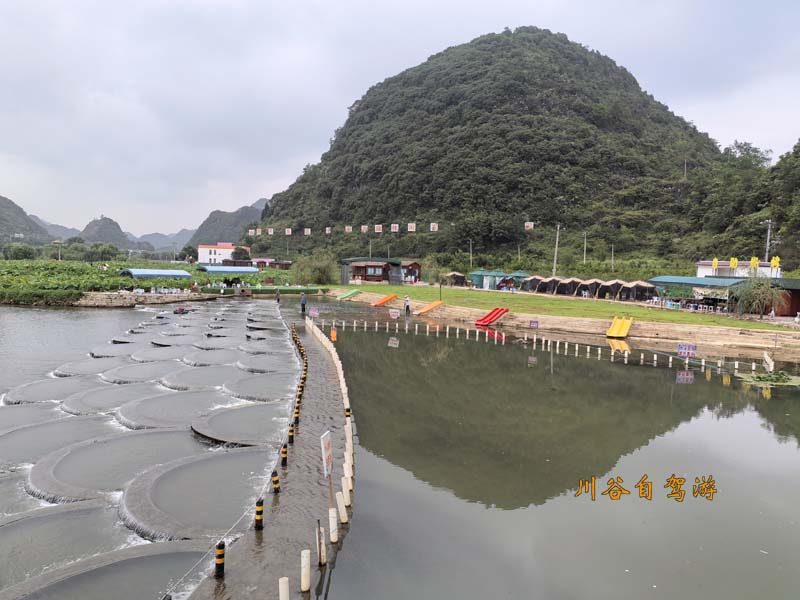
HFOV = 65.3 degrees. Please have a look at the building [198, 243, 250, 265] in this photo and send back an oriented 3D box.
[{"bbox_3d":[-62.847,-16.369,224.531,15.000,8.000,13.000,2,4,0],"label":"building"}]

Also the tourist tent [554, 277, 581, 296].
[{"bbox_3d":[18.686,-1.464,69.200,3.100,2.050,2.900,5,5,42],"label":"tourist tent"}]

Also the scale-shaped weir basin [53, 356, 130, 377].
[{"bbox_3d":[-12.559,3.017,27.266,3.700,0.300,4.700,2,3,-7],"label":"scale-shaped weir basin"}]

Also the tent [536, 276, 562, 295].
[{"bbox_3d":[17.309,-1.758,72.204,2.500,2.000,2.600,-2,5,-44],"label":"tent"}]

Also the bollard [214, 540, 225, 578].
[{"bbox_3d":[-2.362,3.413,8.211,0.113,0.470,0.113,2,3,0],"label":"bollard"}]

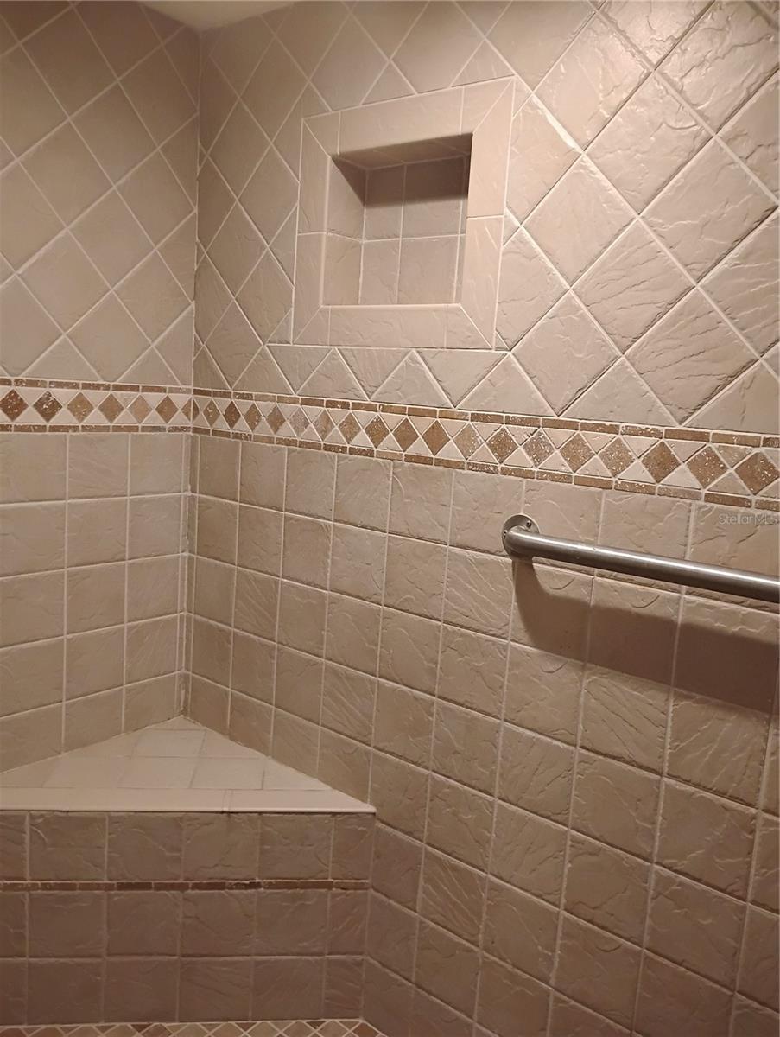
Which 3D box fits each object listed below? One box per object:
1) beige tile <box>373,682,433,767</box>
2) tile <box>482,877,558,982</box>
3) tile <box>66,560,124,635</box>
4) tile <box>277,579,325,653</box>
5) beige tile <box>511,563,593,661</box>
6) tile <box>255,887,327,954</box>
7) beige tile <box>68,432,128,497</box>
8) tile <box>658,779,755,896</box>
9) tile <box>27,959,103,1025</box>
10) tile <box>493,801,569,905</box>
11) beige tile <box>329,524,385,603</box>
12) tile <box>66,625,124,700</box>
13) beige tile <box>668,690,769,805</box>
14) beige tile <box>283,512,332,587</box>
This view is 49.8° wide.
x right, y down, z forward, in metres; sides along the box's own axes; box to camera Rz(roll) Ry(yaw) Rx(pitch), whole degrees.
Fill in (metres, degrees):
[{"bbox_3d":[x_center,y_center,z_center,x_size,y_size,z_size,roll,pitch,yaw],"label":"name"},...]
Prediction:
[{"bbox_3d":[0.032,0.427,1.744,0.151,0.151,0.012,10,11,39],"label":"beige tile"},{"bbox_3d":[0.250,0.780,1.594,0.151,0.151,0.012,10,11,39],"label":"tile"},{"bbox_3d":[-0.695,0.188,1.988,0.010,0.150,0.150,11,11,39],"label":"tile"},{"bbox_3d":[-0.201,0.231,1.929,0.150,0.150,0.010,11,11,39],"label":"tile"},{"bbox_3d":[0.292,0.163,1.505,0.151,0.151,0.012,10,11,39],"label":"beige tile"},{"bbox_3d":[-0.212,0.870,1.812,0.151,0.151,0.012,3,8,-7],"label":"tile"},{"bbox_3d":[-0.674,-0.120,1.939,0.010,0.150,0.150,10,10,39],"label":"beige tile"},{"bbox_3d":[0.514,0.520,1.369,0.150,0.150,0.010,10,10,39],"label":"tile"},{"bbox_3d":[-0.696,1.015,1.804,0.152,0.149,0.010,3,8,-7],"label":"tile"},{"bbox_3d":[0.260,0.631,1.582,0.150,0.150,0.010,11,11,39],"label":"tile"},{"bbox_3d":[-0.067,0.098,1.813,0.150,0.150,0.010,10,10,39],"label":"beige tile"},{"bbox_3d":[-0.700,0.339,1.987,0.012,0.151,0.151,11,11,39],"label":"tile"},{"bbox_3d":[0.523,0.365,1.341,0.150,0.150,0.010,11,11,39],"label":"beige tile"},{"bbox_3d":[-0.185,0.075,1.894,0.151,0.151,0.012,10,11,39],"label":"beige tile"}]

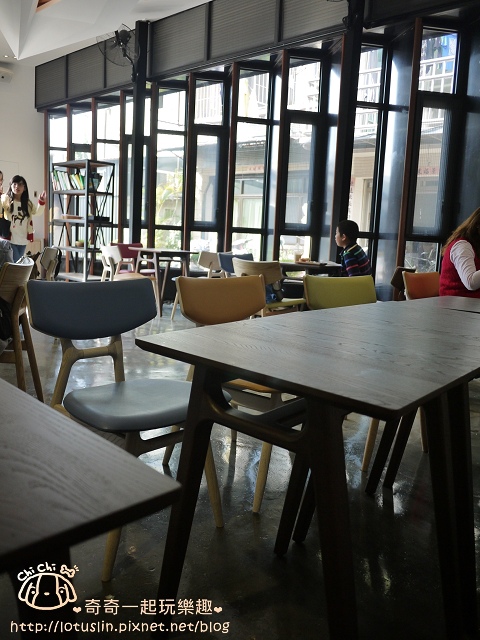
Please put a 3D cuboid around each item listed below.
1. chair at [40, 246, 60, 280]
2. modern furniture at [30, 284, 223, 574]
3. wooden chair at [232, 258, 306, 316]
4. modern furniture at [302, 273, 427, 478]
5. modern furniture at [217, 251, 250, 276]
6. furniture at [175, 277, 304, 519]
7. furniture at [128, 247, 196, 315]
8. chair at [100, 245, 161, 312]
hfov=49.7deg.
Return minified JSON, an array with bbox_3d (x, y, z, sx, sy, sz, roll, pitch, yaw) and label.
[{"bbox_3d":[-1.852,-0.259,4.614,0.550,0.790,0.480,2,8,-6],"label":"chair"},{"bbox_3d":[-0.386,0.280,1.706,0.480,0.790,0.550,-5,11,-44],"label":"modern furniture"},{"bbox_3d":[0.217,-0.122,4.374,0.480,0.790,0.550,8,10,36],"label":"wooden chair"},{"bbox_3d":[0.575,0.202,2.471,0.480,0.790,0.550,-3,10,-34],"label":"modern furniture"},{"bbox_3d":[0.074,-0.245,5.099,0.550,0.790,0.480,10,11,44],"label":"modern furniture"},{"bbox_3d":[0.037,0.237,2.096,0.480,0.790,0.550,-5,11,-45],"label":"furniture"},{"bbox_3d":[-0.904,-0.460,6.314,0.600,0.735,0.600,10,11,43],"label":"furniture"},{"bbox_3d":[-1.280,-0.421,5.791,0.550,0.790,0.480,-3,10,-36],"label":"chair"}]

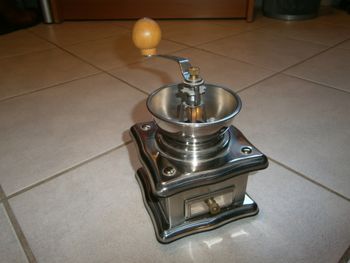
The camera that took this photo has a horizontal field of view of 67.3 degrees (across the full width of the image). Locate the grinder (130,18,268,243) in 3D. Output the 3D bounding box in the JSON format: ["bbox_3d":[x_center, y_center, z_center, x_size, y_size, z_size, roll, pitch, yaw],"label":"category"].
[{"bbox_3d":[0.021,-0.003,0.290,0.119,0.211,0.119,-12,35,-16],"label":"grinder"}]

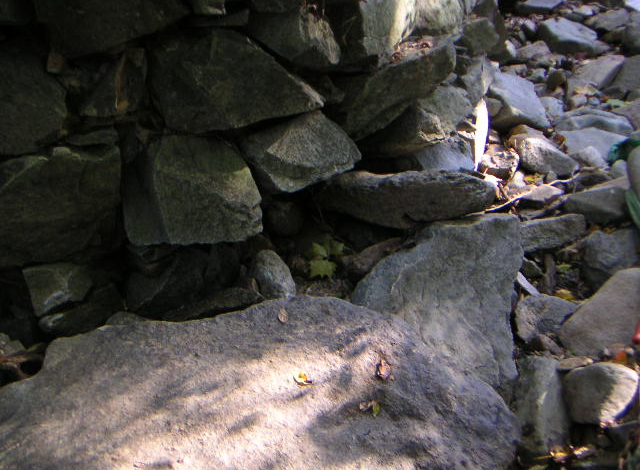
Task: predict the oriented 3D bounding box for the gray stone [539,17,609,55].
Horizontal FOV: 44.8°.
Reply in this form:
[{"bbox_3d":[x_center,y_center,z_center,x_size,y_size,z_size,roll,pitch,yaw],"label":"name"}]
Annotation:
[{"bbox_3d":[1.664,-1.307,5.100,0.410,0.170,0.310,15,32,26],"label":"gray stone"}]

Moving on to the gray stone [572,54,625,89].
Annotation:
[{"bbox_3d":[1.399,-0.824,3.900,0.240,0.120,0.200,12,28,22],"label":"gray stone"}]

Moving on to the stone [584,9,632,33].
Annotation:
[{"bbox_3d":[1.667,-1.239,4.500,0.250,0.100,0.180,9,27,18],"label":"stone"}]

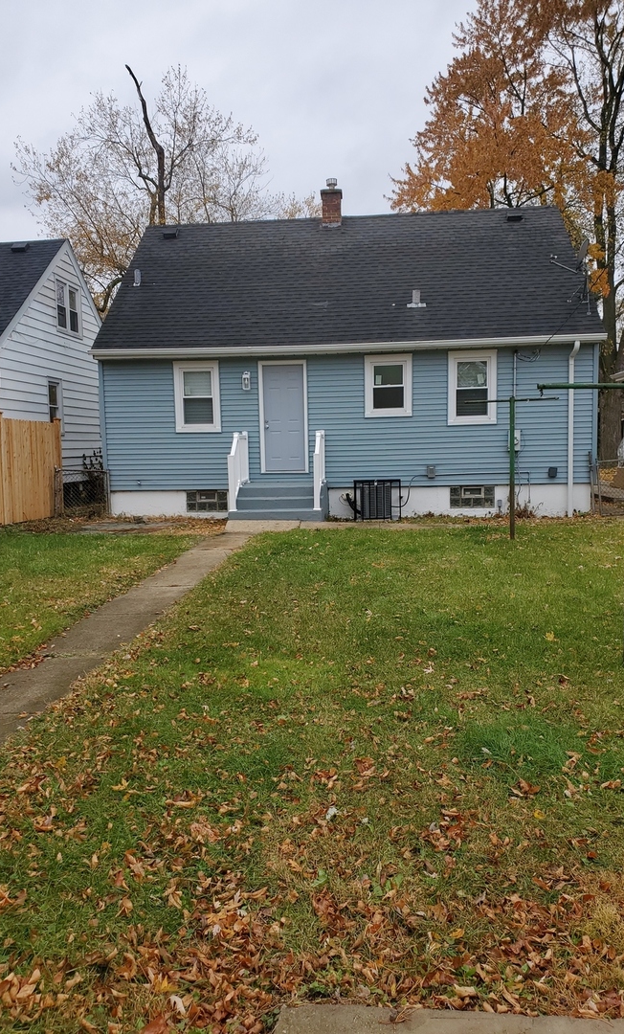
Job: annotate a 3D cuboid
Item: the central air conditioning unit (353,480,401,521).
[{"bbox_3d":[1.197,-0.326,14.119,0.810,0.720,0.740,-1,7,6],"label":"central air conditioning unit"}]

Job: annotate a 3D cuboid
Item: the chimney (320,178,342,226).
[{"bbox_3d":[0.456,-7.116,17.661,0.470,1.100,0.470,-1,7,6],"label":"chimney"}]

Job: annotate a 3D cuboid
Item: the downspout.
[{"bbox_3d":[4.721,-1.541,14.028,0.090,3.130,0.430,-1,7,6],"label":"downspout"}]

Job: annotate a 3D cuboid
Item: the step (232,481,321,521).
[{"bbox_3d":[-0.567,-0.283,14.265,1.650,0.600,1.400,-1,7,6],"label":"step"}]

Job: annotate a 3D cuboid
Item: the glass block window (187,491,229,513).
[{"bbox_3d":[-2.046,-0.297,15.234,0.815,0.400,0.090,-1,7,6],"label":"glass block window"}]

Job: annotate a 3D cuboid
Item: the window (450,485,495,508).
[{"bbox_3d":[3.033,-0.370,14.675,0.830,0.405,0.090,-1,7,6],"label":"window"}]

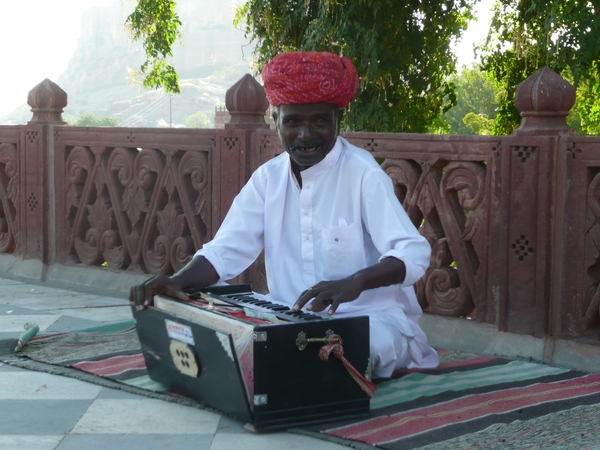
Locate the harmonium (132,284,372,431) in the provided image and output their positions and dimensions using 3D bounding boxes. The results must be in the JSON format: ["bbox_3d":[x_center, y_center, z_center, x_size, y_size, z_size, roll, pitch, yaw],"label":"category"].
[{"bbox_3d":[-0.132,0.300,3.416,0.339,0.228,0.586,-3,6,-28],"label":"harmonium"}]

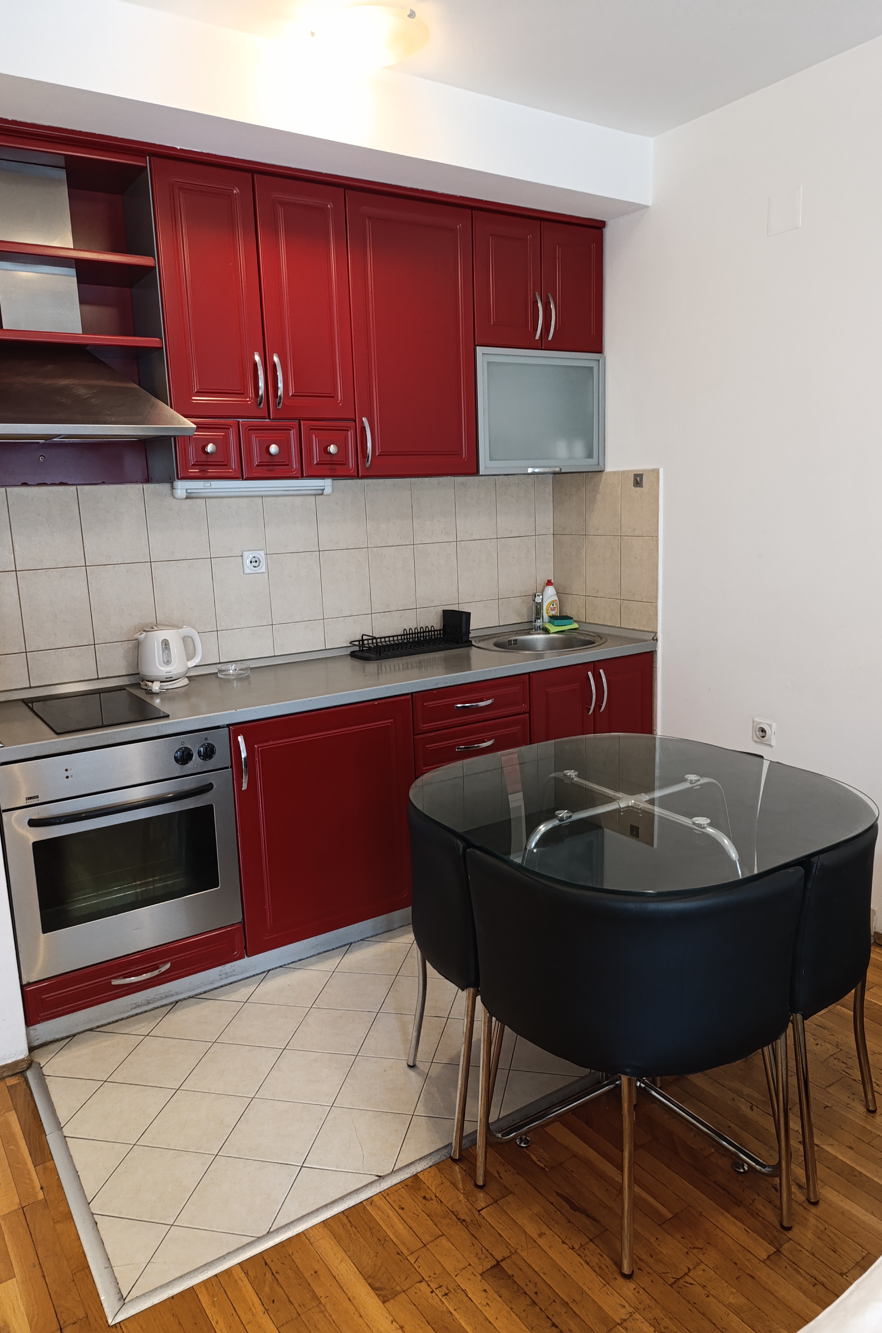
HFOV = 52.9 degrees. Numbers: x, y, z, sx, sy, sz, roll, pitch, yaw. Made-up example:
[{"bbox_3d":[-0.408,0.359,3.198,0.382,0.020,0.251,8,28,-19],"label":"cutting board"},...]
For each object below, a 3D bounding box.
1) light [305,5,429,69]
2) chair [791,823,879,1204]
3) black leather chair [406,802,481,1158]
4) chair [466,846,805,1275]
[{"bbox_3d":[-0.185,-1.569,2.206,0.305,0.100,0.305,-9,13,-32],"label":"light"},{"bbox_3d":[0.736,0.673,2.032,0.500,0.725,0.660,1,12,12],"label":"chair"},{"bbox_3d":[0.159,0.667,2.155,0.500,0.725,0.660,1,12,12],"label":"black leather chair"},{"bbox_3d":[0.386,0.728,1.811,0.660,0.725,0.500,1,12,12],"label":"chair"}]

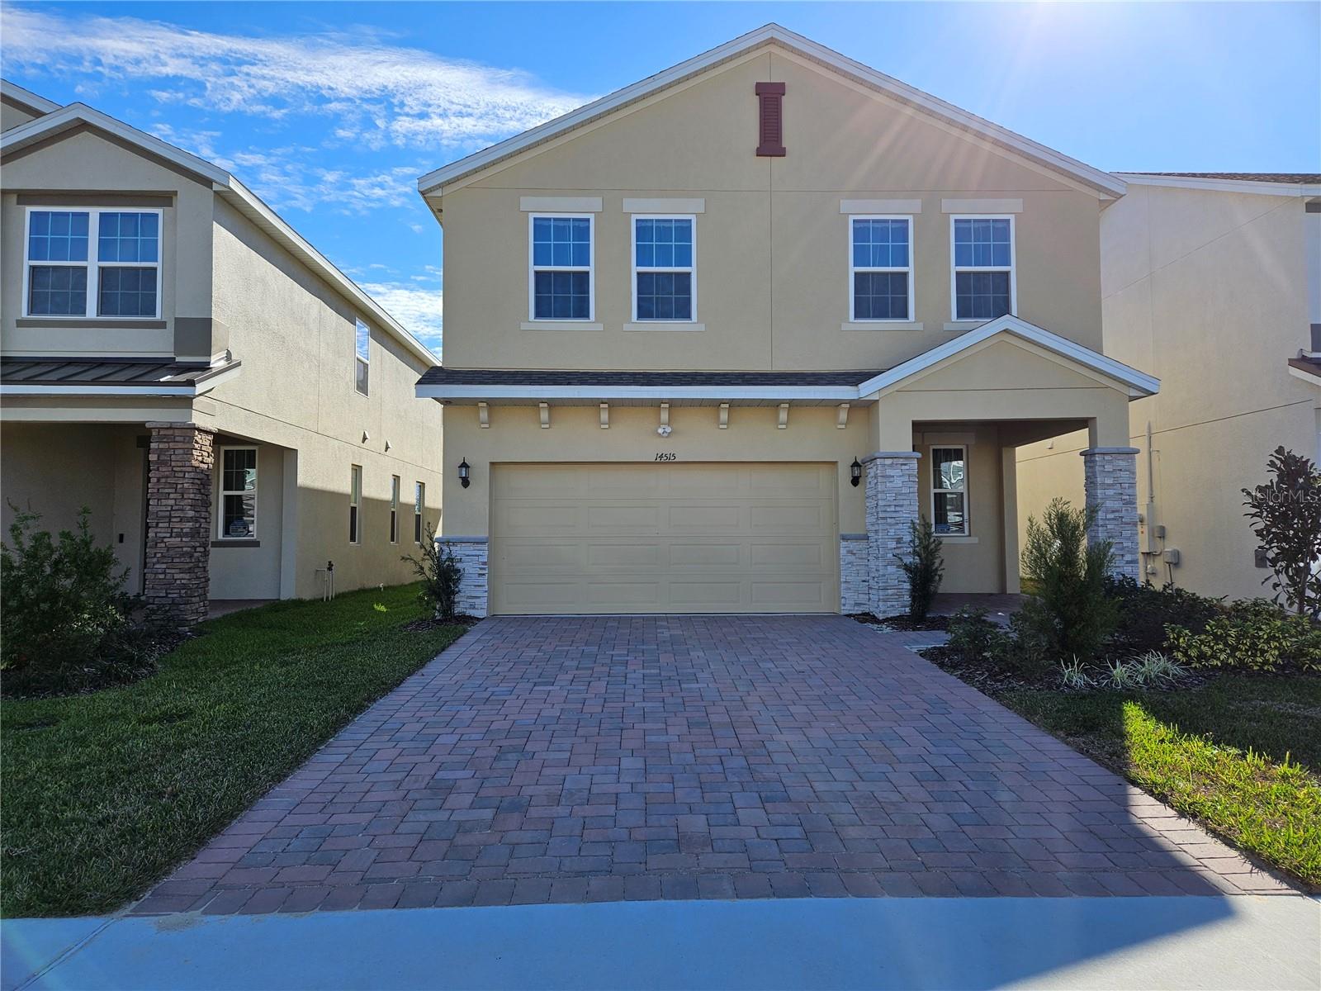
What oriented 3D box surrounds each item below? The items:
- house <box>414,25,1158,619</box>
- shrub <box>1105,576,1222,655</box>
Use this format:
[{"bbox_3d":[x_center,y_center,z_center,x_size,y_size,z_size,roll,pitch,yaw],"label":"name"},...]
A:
[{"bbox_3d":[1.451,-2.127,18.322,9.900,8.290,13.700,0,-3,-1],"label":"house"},{"bbox_3d":[5.721,1.361,9.980,1.250,0.860,1.000,0,-3,-1],"label":"shrub"}]

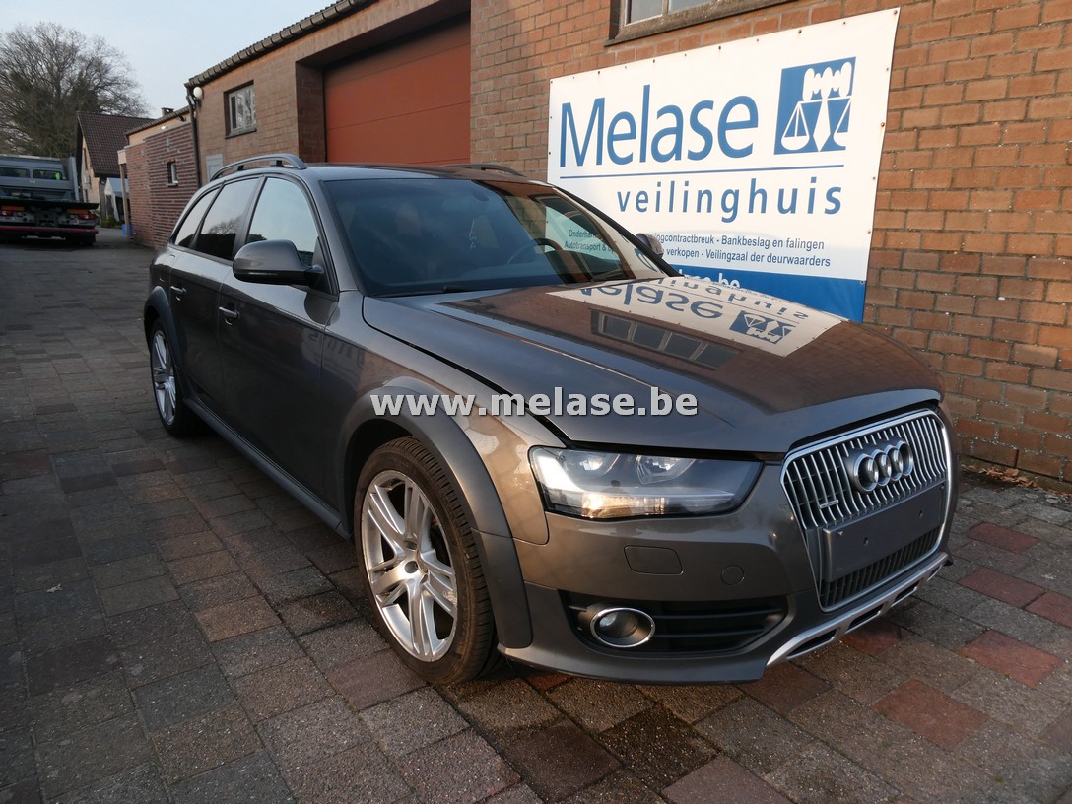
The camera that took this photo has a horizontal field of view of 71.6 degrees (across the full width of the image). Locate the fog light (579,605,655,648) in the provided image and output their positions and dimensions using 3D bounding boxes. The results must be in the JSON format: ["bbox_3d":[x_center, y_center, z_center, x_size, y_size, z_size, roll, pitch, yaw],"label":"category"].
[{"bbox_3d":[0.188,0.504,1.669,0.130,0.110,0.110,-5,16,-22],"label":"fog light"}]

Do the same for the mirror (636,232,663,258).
[{"bbox_3d":[0.555,-0.721,3.570,0.235,0.160,0.160,-10,18,-37],"label":"mirror"}]

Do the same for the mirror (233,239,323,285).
[{"bbox_3d":[-0.867,-0.466,2.476,0.235,0.160,0.160,-10,18,-37],"label":"mirror"}]

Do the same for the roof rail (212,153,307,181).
[{"bbox_3d":[-1.414,-1.148,3.635,0.065,0.085,1.622,-9,17,-35],"label":"roof rail"}]

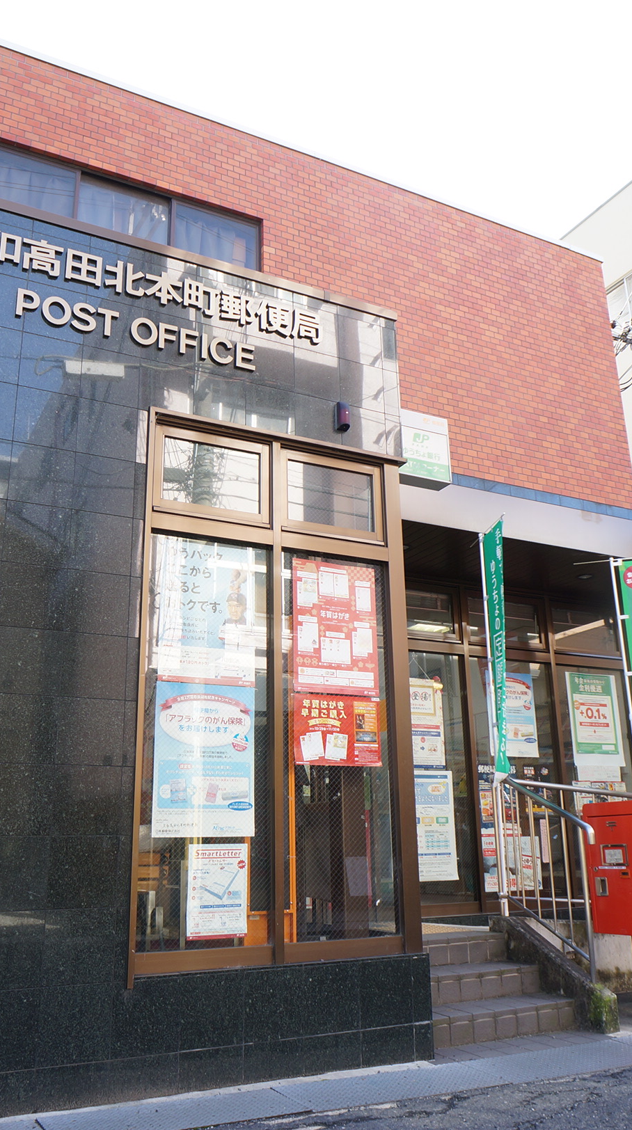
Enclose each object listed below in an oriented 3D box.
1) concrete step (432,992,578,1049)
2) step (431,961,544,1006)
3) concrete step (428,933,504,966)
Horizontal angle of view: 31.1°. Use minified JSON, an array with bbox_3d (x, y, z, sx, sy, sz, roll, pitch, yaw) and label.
[{"bbox_3d":[0.926,2.521,6.283,1.060,0.160,0.310,10,-21,-32],"label":"concrete step"},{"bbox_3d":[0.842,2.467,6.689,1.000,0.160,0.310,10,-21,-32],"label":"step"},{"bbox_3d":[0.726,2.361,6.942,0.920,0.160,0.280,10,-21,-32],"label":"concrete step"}]

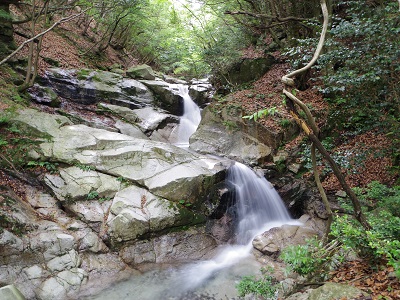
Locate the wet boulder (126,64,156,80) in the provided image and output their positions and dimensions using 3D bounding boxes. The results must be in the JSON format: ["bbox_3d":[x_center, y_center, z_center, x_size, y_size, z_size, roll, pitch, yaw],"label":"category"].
[{"bbox_3d":[-2.218,-2.960,10.200,1.048,0.580,0.839,0,6,0],"label":"wet boulder"}]

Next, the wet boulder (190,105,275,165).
[{"bbox_3d":[0.769,-0.391,6.100,1.751,1.262,1.225,3,7,25],"label":"wet boulder"}]

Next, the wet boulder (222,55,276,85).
[{"bbox_3d":[1.804,-2.847,9.600,1.798,1.000,1.259,3,7,25],"label":"wet boulder"}]

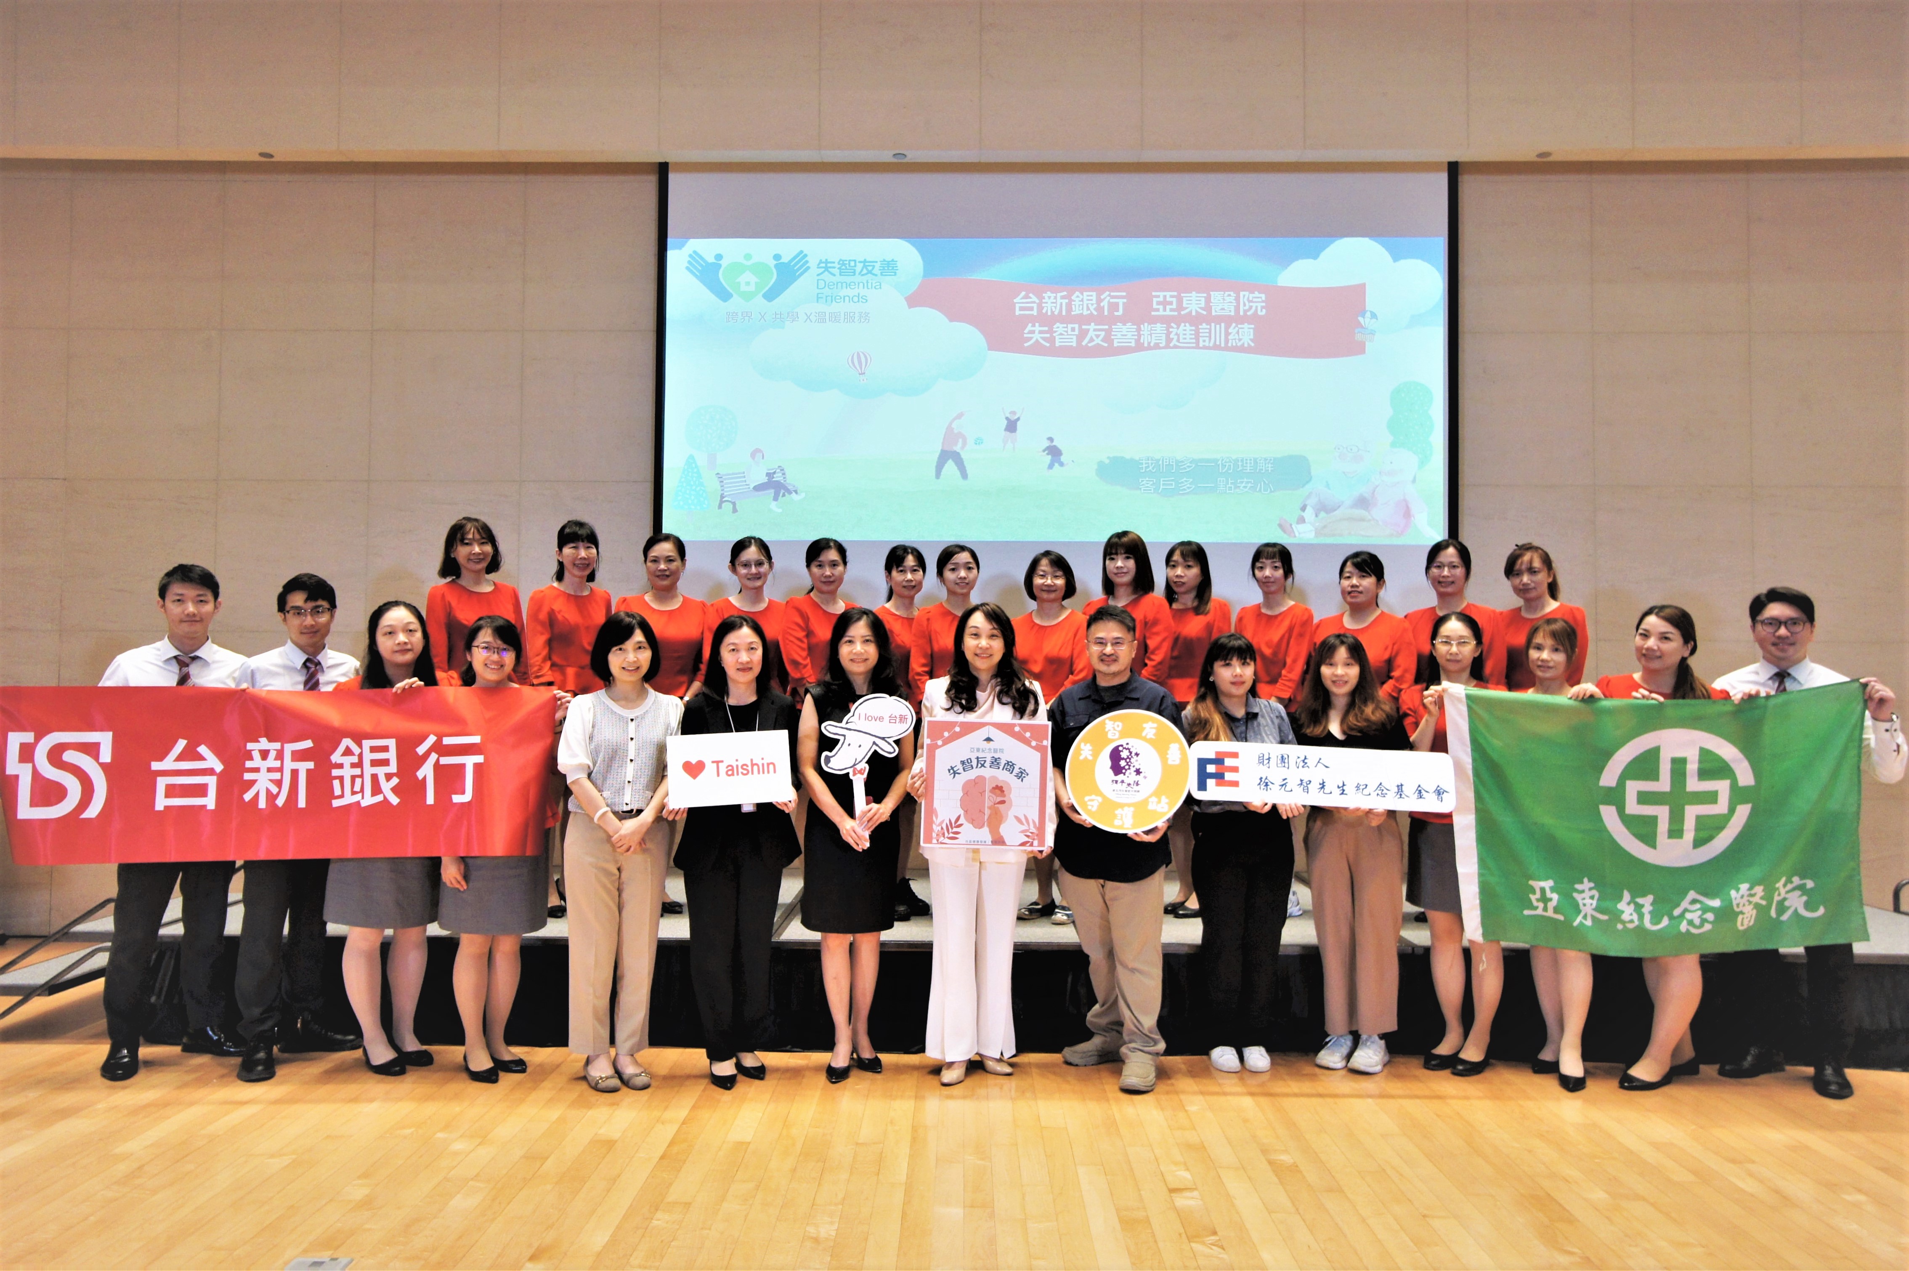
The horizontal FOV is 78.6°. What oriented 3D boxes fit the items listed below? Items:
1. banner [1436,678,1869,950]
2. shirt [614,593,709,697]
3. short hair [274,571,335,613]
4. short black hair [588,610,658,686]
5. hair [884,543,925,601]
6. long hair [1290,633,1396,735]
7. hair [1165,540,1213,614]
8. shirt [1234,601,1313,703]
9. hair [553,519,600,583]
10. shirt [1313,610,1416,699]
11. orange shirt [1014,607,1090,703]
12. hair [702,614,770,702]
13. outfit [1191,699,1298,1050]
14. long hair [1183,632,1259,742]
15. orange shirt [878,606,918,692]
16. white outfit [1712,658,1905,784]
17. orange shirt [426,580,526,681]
[{"bbox_3d":[2.485,0.648,4.120,1.460,0.960,0.100,0,-2,2],"label":"banner"},{"bbox_3d":[-1.268,0.055,5.050,0.403,0.478,0.250,0,-1,-7],"label":"shirt"},{"bbox_3d":[-2.342,-0.154,4.220,0.180,0.165,0.210,1,-2,-24],"label":"short hair"},{"bbox_3d":[-1.153,0.044,4.060,0.230,0.265,0.240,1,-1,-13],"label":"short black hair"},{"bbox_3d":[-0.214,-0.269,5.000,0.180,0.250,0.220,1,-1,-15],"label":"hair"},{"bbox_3d":[1.403,0.177,4.200,0.358,0.381,0.250,0,-1,12],"label":"long hair"},{"bbox_3d":[1.007,-0.253,5.000,0.195,0.315,0.210,0,-2,22],"label":"hair"},{"bbox_3d":[1.390,0.090,5.050,0.370,0.471,0.250,0,-1,18],"label":"shirt"},{"bbox_3d":[-1.644,-0.366,5.070,0.200,0.275,0.215,1,-2,-24],"label":"hair"},{"bbox_3d":[1.774,0.119,5.050,0.423,0.465,0.270,0,-1,12],"label":"shirt"},{"bbox_3d":[0.419,0.138,5.000,0.440,0.520,0.260,0,-1,0],"label":"orange shirt"},{"bbox_3d":[-0.772,0.076,4.120,0.225,0.310,0.220,1,-1,-9],"label":"hair"},{"bbox_3d":[1.034,0.851,4.200,0.400,1.230,0.280,0,-1,8],"label":"outfit"},{"bbox_3d":[0.980,0.194,4.280,0.280,0.430,0.250,0,-1,2],"label":"long hair"},{"bbox_3d":[-0.213,0.099,4.970,0.350,0.460,0.230,1,-1,-5],"label":"orange shirt"},{"bbox_3d":[3.029,0.324,4.150,0.600,0.493,0.340,0,-1,22],"label":"white outfit"},{"bbox_3d":[-1.997,0.014,4.900,0.400,0.470,0.260,0,-2,-14],"label":"orange shirt"}]

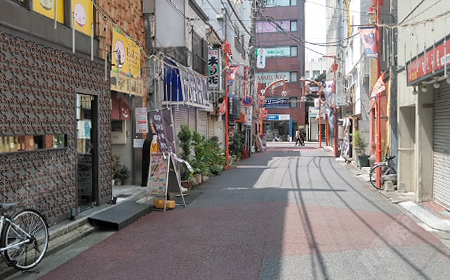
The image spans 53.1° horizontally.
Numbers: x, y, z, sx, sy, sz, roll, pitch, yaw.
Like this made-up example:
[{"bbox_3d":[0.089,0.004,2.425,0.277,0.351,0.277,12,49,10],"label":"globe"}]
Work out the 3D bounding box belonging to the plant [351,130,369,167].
[{"bbox_3d":[4.912,0.255,16.400,0.620,1.380,0.660,0,1,9],"label":"plant"}]

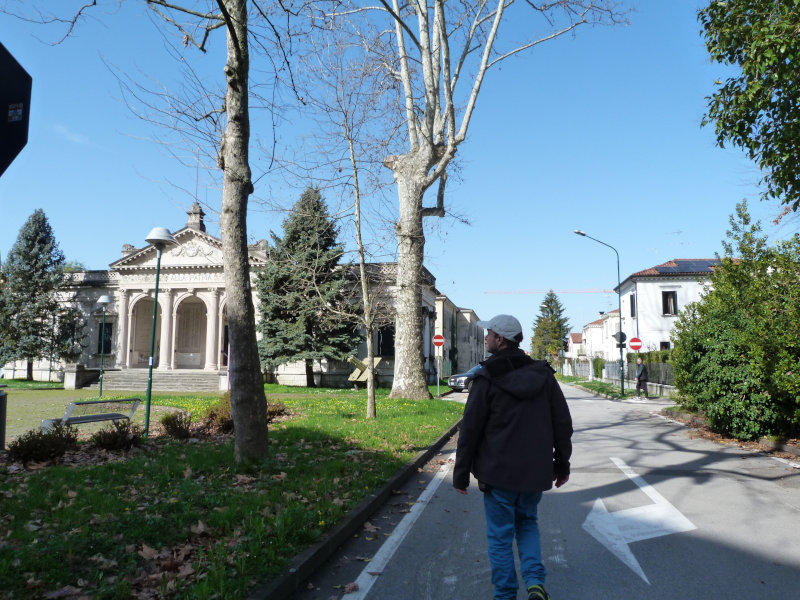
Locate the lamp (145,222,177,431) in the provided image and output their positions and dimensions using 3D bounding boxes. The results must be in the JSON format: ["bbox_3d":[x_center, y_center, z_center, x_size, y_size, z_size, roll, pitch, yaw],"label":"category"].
[{"bbox_3d":[-5.091,0.622,11.915,0.580,4.361,0.580,4,-7,-25],"label":"lamp"}]

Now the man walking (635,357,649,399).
[{"bbox_3d":[10.085,3.304,24.210,0.550,1.750,0.460,1,-6,-3],"label":"man walking"}]

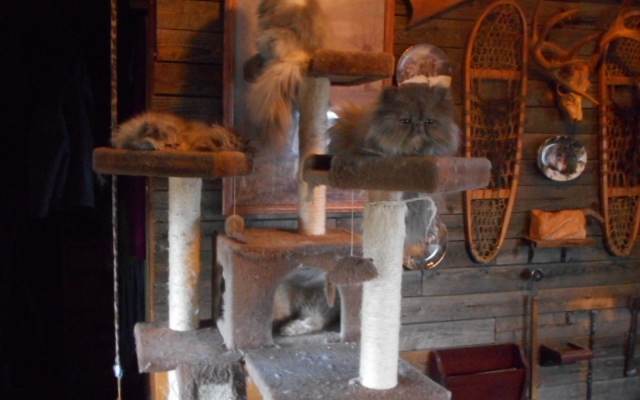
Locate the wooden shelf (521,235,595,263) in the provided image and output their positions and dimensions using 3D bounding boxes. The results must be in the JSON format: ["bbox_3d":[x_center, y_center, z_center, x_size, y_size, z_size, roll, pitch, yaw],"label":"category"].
[{"bbox_3d":[0.886,0.195,2.697,0.250,0.100,0.100,-1,6,-19],"label":"wooden shelf"}]

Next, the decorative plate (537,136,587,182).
[{"bbox_3d":[0.907,-0.152,2.704,0.224,0.178,0.025,-1,6,-19],"label":"decorative plate"}]

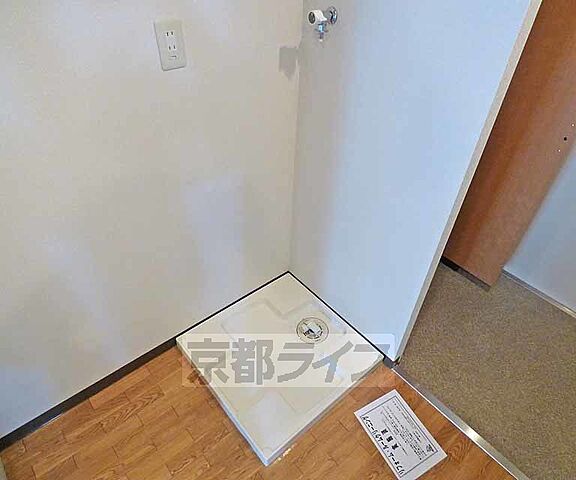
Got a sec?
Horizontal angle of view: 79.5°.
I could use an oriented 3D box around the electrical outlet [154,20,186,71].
[{"bbox_3d":[-0.329,-0.548,0.976,0.074,0.120,0.010,-27,46,-32],"label":"electrical outlet"}]

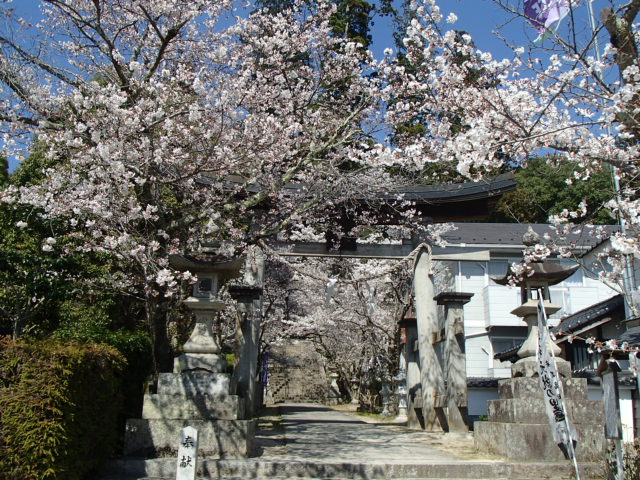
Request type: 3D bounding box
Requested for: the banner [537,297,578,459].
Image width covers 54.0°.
[{"bbox_3d":[2.731,1.596,7.243,0.360,1.750,0.120,-8,-16,19],"label":"banner"}]

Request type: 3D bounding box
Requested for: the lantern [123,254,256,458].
[{"bbox_3d":[-1.676,1.446,8.926,1.500,3.020,1.500,1,-15,-2],"label":"lantern"}]

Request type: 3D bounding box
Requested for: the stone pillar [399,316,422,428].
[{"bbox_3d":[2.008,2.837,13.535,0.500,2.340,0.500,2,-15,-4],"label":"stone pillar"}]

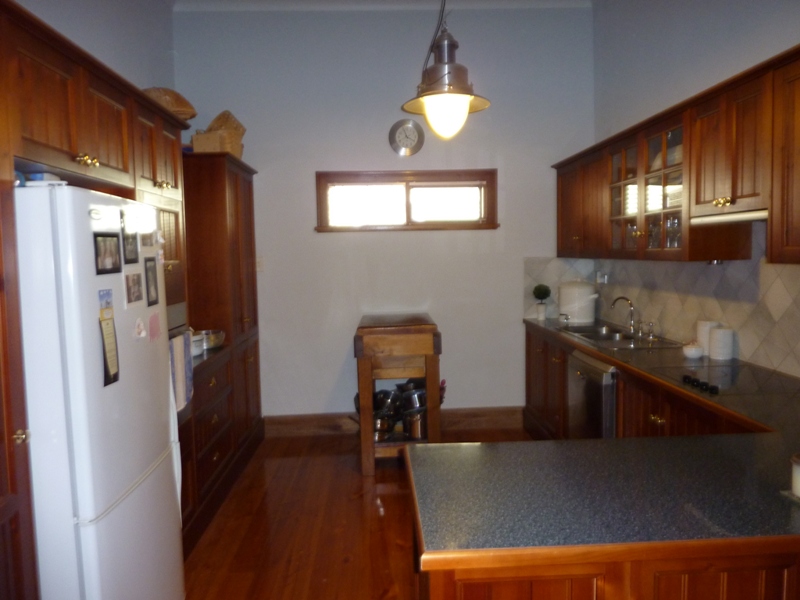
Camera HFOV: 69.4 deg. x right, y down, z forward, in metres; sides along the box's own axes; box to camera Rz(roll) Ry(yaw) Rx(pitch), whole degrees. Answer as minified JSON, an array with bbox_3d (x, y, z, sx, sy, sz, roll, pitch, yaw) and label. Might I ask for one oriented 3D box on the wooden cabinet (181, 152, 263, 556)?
[{"bbox_3d":[-1.343,0.151,3.608,0.573,2.110,1.947,-1,5,-2],"label":"wooden cabinet"}]

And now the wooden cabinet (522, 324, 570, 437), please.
[{"bbox_3d":[1.318,0.657,4.208,0.572,0.885,1.032,-1,5,-2],"label":"wooden cabinet"}]

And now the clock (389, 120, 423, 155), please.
[{"bbox_3d":[0.055,-1.269,4.506,0.286,0.286,0.042,-1,5,-2],"label":"clock"}]

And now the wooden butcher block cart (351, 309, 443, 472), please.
[{"bbox_3d":[-0.013,0.641,4.100,0.545,0.995,0.670,-1,5,-2],"label":"wooden butcher block cart"}]

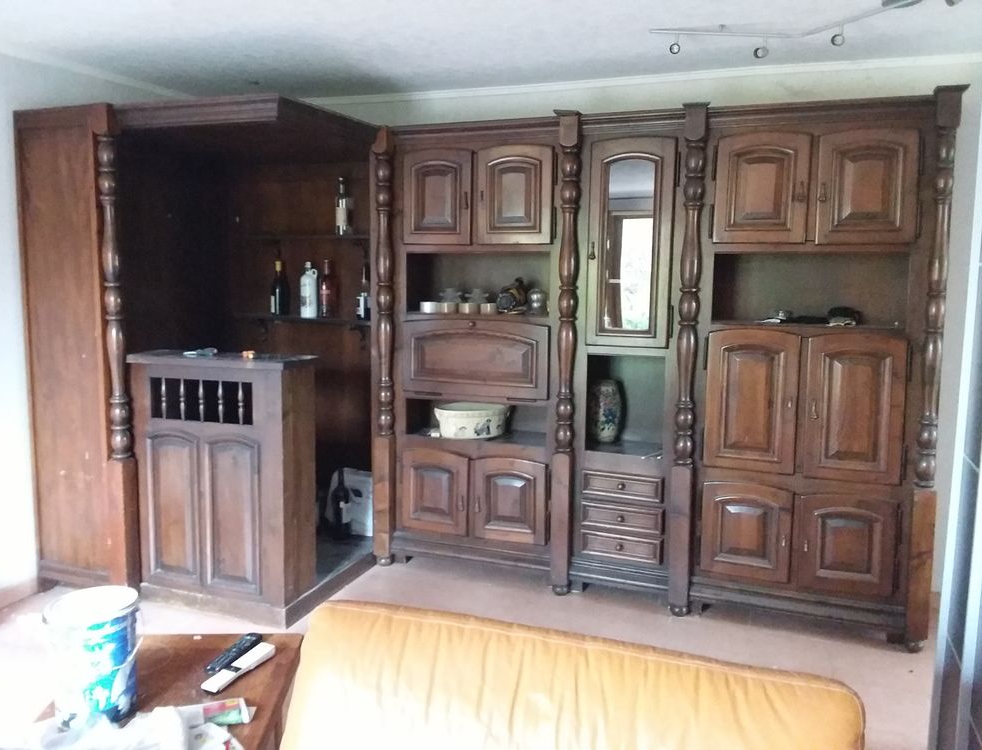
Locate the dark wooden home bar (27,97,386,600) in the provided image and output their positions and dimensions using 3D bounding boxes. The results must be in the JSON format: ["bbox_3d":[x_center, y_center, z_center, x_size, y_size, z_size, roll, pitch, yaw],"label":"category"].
[{"bbox_3d":[-1.236,-0.107,3.928,1.322,2.201,1.235,3,8,21],"label":"dark wooden home bar"}]

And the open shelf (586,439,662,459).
[{"bbox_3d":[0.656,0.352,3.707,0.358,0.026,0.296,3,8,21],"label":"open shelf"}]

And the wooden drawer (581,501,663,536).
[{"bbox_3d":[0.651,0.639,3.722,0.385,0.111,0.304,3,8,21],"label":"wooden drawer"}]

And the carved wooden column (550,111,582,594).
[{"bbox_3d":[0.344,-0.050,3.570,0.104,2.219,0.104,3,8,21],"label":"carved wooden column"}]

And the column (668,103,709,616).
[{"bbox_3d":[0.856,-0.019,3.377,0.104,2.219,0.104,3,8,21],"label":"column"}]

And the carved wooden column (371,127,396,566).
[{"bbox_3d":[-0.539,-0.095,3.900,0.096,2.201,0.096,3,8,21],"label":"carved wooden column"}]

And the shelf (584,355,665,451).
[{"bbox_3d":[0.659,0.121,3.677,0.358,0.446,0.296,3,8,21],"label":"shelf"}]

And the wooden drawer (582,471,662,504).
[{"bbox_3d":[0.649,0.493,3.704,0.382,0.109,0.304,3,8,21],"label":"wooden drawer"}]

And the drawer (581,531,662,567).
[{"bbox_3d":[0.651,0.772,3.739,0.383,0.117,0.304,3,8,21],"label":"drawer"}]

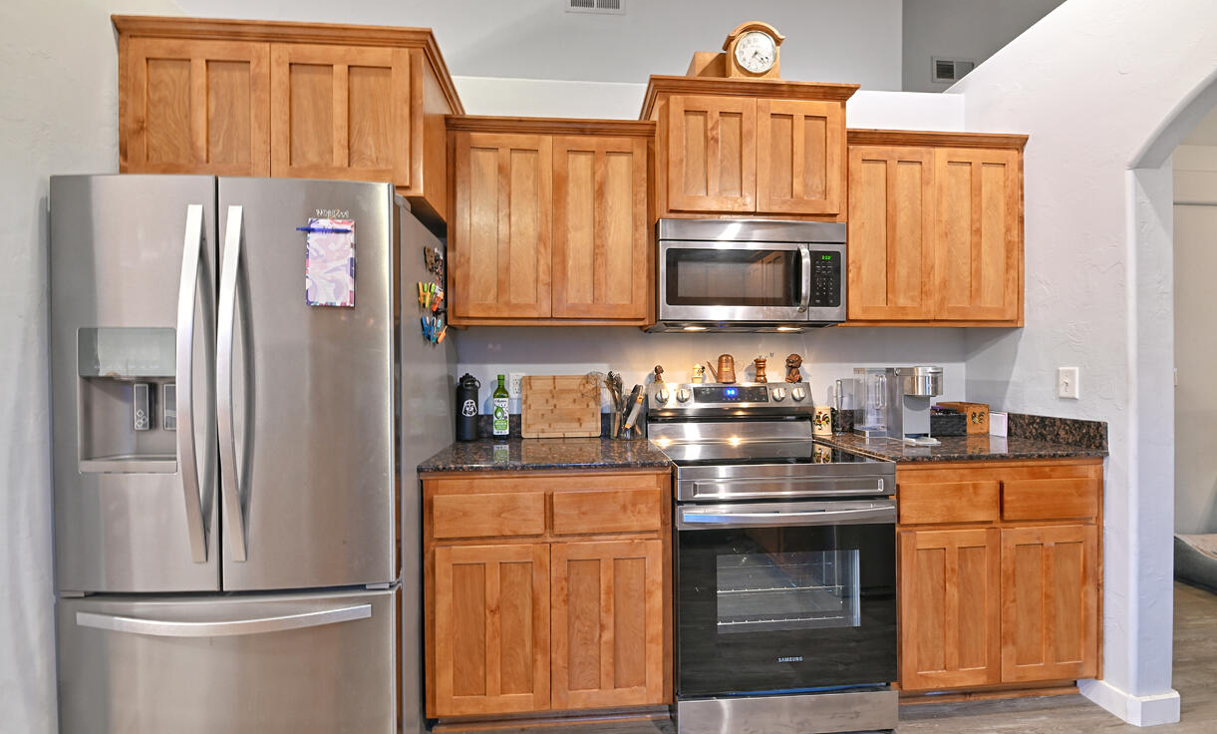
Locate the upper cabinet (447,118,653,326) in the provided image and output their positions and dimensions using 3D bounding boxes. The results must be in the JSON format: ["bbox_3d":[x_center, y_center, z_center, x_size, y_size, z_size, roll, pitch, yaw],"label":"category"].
[{"bbox_3d":[-0.234,-0.573,2.037,0.828,0.813,0.352,0,0,-4],"label":"upper cabinet"}]

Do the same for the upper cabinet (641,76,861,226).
[{"bbox_3d":[0.564,-0.843,2.035,0.836,0.531,0.397,0,0,-4],"label":"upper cabinet"}]

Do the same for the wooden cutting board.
[{"bbox_3d":[-0.211,0.175,2.131,0.355,0.282,0.020,0,-7,-4],"label":"wooden cutting board"}]

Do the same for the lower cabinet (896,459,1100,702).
[{"bbox_3d":[1.374,0.747,1.983,0.804,0.843,0.632,0,0,-4],"label":"lower cabinet"}]

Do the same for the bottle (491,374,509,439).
[{"bbox_3d":[-0.478,0.180,2.119,0.067,0.289,0.067,0,0,-4],"label":"bottle"}]

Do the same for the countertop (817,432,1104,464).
[{"bbox_3d":[1.383,0.328,2.014,0.850,0.024,0.630,0,0,-4],"label":"countertop"}]

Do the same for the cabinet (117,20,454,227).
[{"bbox_3d":[-1.061,-0.810,1.790,0.955,0.514,0.648,0,0,-4],"label":"cabinet"}]

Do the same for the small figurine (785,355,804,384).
[{"bbox_3d":[0.863,0.009,2.204,0.066,0.131,0.074,0,0,42],"label":"small figurine"}]

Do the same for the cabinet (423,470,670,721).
[{"bbox_3d":[-0.212,0.756,1.867,0.809,0.843,0.632,0,0,-4],"label":"cabinet"}]

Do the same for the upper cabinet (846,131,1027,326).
[{"bbox_3d":[1.364,-0.580,2.153,0.833,0.813,0.352,0,0,-4],"label":"upper cabinet"}]

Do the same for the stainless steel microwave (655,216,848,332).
[{"bbox_3d":[0.566,-0.369,2.058,0.757,0.413,0.425,0,0,-4],"label":"stainless steel microwave"}]

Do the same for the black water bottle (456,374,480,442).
[{"bbox_3d":[-0.610,0.176,2.062,0.097,0.288,0.094,0,0,-25],"label":"black water bottle"}]

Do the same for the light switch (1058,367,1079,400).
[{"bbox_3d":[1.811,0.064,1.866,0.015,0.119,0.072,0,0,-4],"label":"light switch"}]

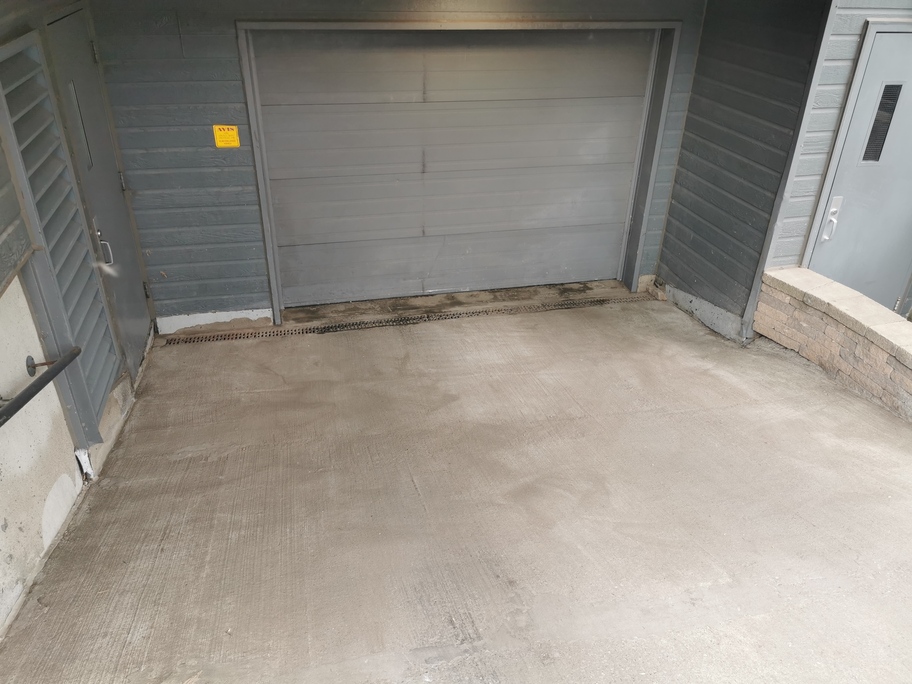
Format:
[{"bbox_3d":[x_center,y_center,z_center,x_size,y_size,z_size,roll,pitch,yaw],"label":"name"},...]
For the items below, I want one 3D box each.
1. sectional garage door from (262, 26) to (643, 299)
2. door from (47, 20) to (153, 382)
[{"bbox_3d":[0.044,-1.358,5.681,3.000,2.120,0.060,-6,31,-12],"label":"sectional garage door"},{"bbox_3d":[-2.179,-0.874,4.436,0.050,2.100,0.880,-6,31,-12],"label":"door"}]

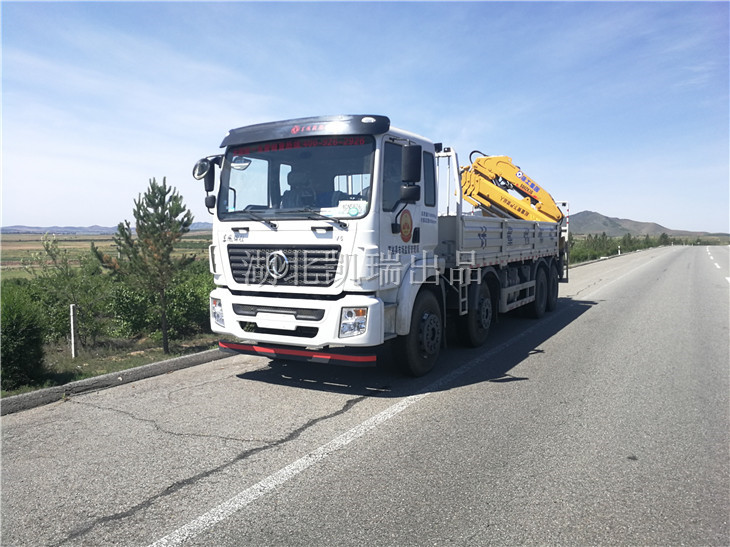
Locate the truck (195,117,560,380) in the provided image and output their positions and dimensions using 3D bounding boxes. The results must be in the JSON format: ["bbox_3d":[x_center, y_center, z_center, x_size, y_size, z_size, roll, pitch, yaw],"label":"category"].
[{"bbox_3d":[1.503,-0.817,10.567,2.600,3.750,9.900,2,4,30],"label":"truck"}]

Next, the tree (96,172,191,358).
[{"bbox_3d":[-2.886,-0.124,7.450,1.280,2.300,1.250,0,4,0],"label":"tree"}]

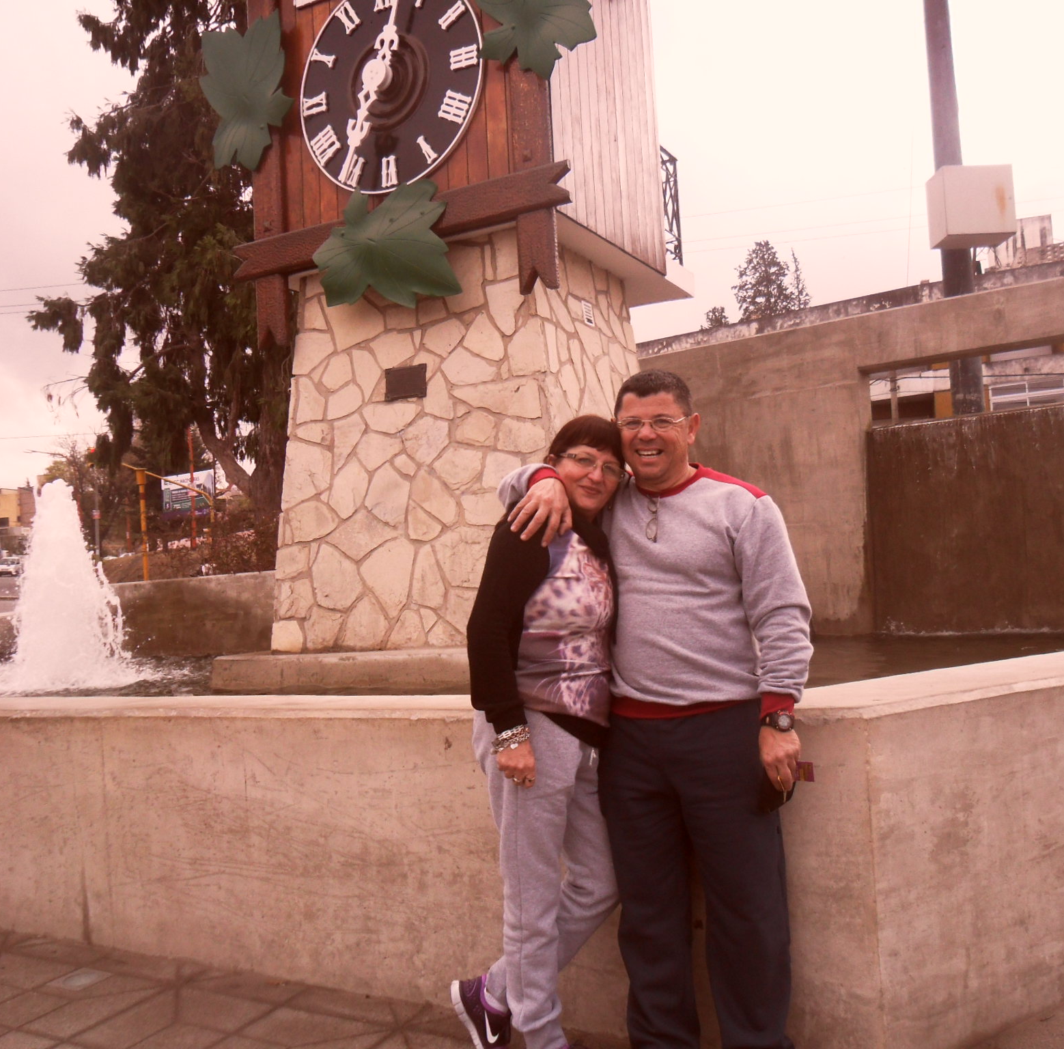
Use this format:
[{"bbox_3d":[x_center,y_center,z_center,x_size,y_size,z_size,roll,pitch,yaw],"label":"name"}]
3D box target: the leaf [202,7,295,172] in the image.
[{"bbox_3d":[-1.811,-2.733,6.900,0.740,0.970,0.170,-5,-4,27],"label":"leaf"}]

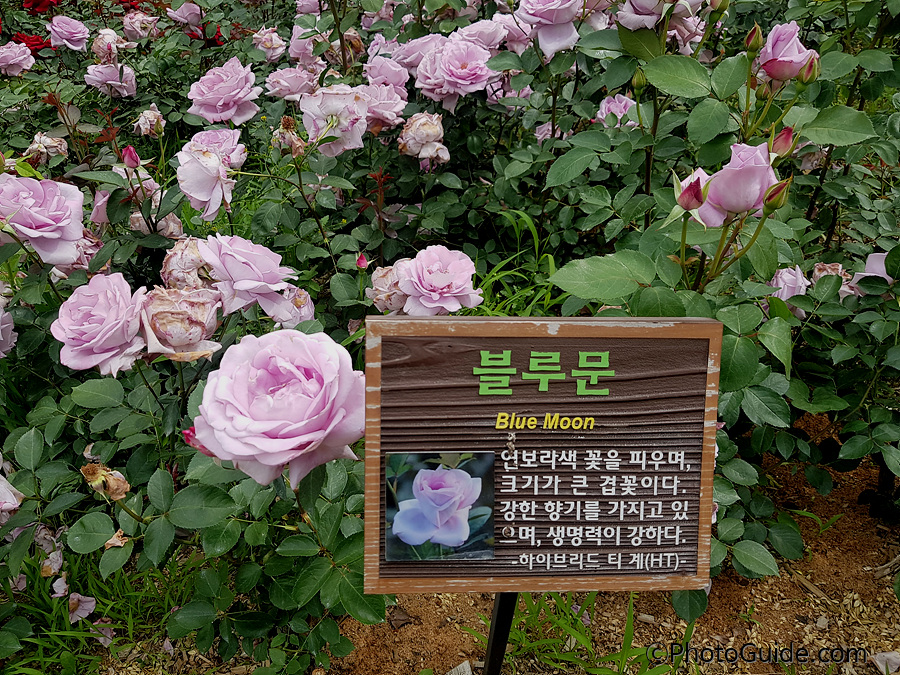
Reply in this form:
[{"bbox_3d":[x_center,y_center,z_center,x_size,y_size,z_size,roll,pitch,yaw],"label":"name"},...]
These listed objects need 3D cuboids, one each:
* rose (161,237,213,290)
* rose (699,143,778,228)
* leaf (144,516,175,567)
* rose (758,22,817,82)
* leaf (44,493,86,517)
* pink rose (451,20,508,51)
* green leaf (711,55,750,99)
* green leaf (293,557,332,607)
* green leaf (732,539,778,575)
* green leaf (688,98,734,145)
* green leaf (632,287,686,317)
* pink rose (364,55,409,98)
[{"bbox_3d":[-0.337,-0.094,0.870,0.073,0.068,0.072,0,32,0],"label":"rose"},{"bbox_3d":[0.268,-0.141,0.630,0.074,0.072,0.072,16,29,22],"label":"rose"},{"bbox_3d":[-0.335,0.235,0.780,0.031,0.012,0.058,5,58,-15],"label":"leaf"},{"bbox_3d":[0.369,-0.312,0.740,0.062,0.063,0.060,21,34,25],"label":"rose"},{"bbox_3d":[-0.456,0.198,0.800,0.050,0.012,0.032,-27,54,-22],"label":"leaf"},{"bbox_3d":[0.046,-0.464,1.050,0.088,0.055,0.082,1,27,2],"label":"pink rose"},{"bbox_3d":[0.314,-0.293,0.760,0.038,0.013,0.055,19,64,17],"label":"green leaf"},{"bbox_3d":[-0.133,0.240,0.660,0.037,0.012,0.053,29,62,26],"label":"green leaf"},{"bbox_3d":[0.371,0.268,0.820,0.069,0.012,0.042,30,65,16],"label":"green leaf"},{"bbox_3d":[0.270,-0.220,0.690,0.043,0.012,0.063,26,71,16],"label":"green leaf"},{"bbox_3d":[0.188,-0.028,0.610,0.048,0.012,0.050,-8,54,-6],"label":"green leaf"},{"bbox_3d":[-0.115,-0.469,1.220,0.080,0.075,0.080,-3,28,-5],"label":"pink rose"}]

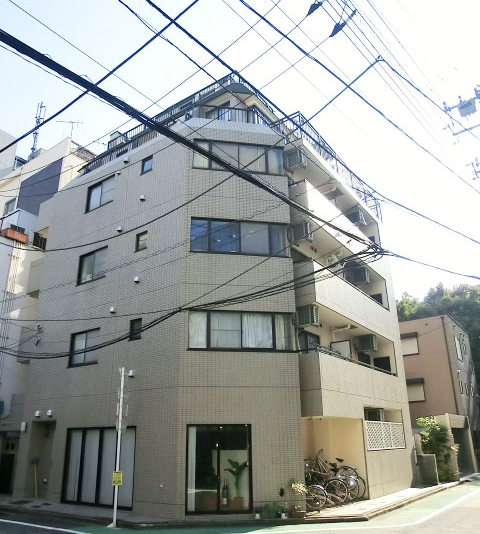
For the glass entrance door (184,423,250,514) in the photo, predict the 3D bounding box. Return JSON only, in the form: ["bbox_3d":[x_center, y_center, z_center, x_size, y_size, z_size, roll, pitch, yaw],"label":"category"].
[{"bbox_3d":[-0.494,4.819,10.629,1.558,1.951,0.120,3,-21,-8],"label":"glass entrance door"}]

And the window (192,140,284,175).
[{"bbox_3d":[-0.025,-3.407,13.906,2.889,1.077,0.120,3,-21,-8],"label":"window"}]

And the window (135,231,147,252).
[{"bbox_3d":[-3.010,-0.772,13.705,0.510,0.590,0.120,-15,-25,33],"label":"window"}]

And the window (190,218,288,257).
[{"bbox_3d":[0.019,-0.837,12.912,2.895,1.102,0.120,3,-21,-8],"label":"window"}]

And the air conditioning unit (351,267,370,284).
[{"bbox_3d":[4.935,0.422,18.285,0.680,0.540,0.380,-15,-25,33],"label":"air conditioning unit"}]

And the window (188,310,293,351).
[{"bbox_3d":[0.094,1.728,11.898,2.950,1.090,0.140,3,-21,-9],"label":"window"}]

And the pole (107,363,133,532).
[{"bbox_3d":[-2.784,4.130,10.476,0.300,3.513,0.250,3,-21,-9],"label":"pole"}]

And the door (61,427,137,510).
[{"bbox_3d":[-3.818,5.376,12.017,2.863,1.928,0.120,-15,-25,32],"label":"door"}]

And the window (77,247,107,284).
[{"bbox_3d":[-4.932,-0.015,14.885,1.520,1.110,0.120,-15,-25,33],"label":"window"}]

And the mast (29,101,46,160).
[{"bbox_3d":[-11.719,-7.936,25.635,0.450,4.082,0.420,-15,-25,32],"label":"mast"}]

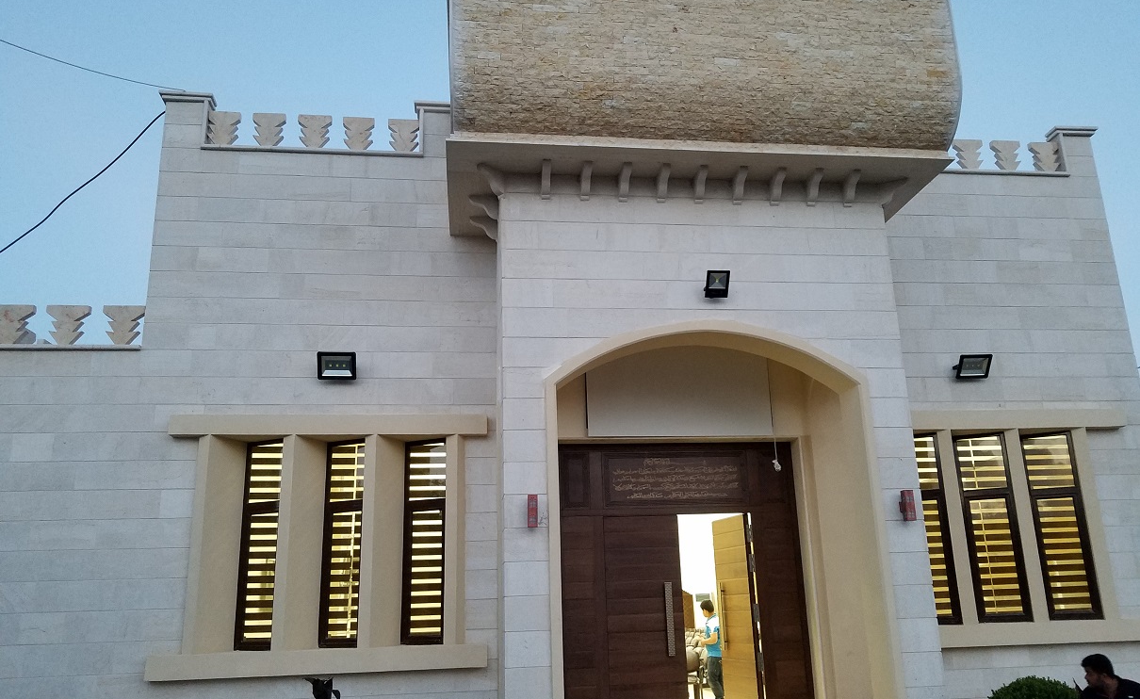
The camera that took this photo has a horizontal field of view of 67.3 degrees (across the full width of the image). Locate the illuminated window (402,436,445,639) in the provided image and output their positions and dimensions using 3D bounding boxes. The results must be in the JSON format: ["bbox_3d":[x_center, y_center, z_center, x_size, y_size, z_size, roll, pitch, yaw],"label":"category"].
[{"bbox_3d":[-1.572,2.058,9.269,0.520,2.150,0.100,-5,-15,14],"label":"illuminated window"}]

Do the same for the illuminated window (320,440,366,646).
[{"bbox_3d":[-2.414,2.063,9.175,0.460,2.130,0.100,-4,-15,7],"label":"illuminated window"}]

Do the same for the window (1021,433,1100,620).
[{"bbox_3d":[5.753,2.054,10.027,0.580,2.130,0.120,-9,-16,26],"label":"window"}]

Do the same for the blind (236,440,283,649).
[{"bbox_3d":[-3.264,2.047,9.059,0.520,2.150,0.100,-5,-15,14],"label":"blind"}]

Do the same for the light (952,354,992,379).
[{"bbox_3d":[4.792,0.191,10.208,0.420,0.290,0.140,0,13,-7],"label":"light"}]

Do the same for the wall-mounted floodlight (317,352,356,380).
[{"bbox_3d":[-2.528,0.184,9.284,0.420,0.300,0.140,0,4,-7],"label":"wall-mounted floodlight"}]

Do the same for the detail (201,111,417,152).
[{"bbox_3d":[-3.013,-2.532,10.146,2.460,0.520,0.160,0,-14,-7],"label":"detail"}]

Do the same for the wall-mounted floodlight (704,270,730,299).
[{"bbox_3d":[1.456,-0.642,8.458,0.225,0.265,0.120,0,10,-7],"label":"wall-mounted floodlight"}]

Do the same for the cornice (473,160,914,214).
[{"bbox_3d":[1.302,-1.670,8.723,4.536,0.260,0.460,0,-15,-7],"label":"cornice"}]

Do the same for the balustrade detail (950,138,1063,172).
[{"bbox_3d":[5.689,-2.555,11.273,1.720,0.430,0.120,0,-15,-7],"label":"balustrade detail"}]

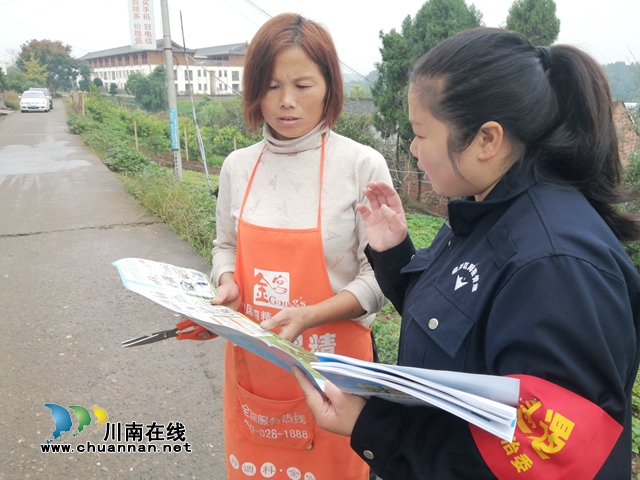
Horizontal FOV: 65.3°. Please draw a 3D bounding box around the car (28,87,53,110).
[{"bbox_3d":[-23.027,-11.583,40.996,1.840,1.710,4.600,-7,18,-21],"label":"car"}]

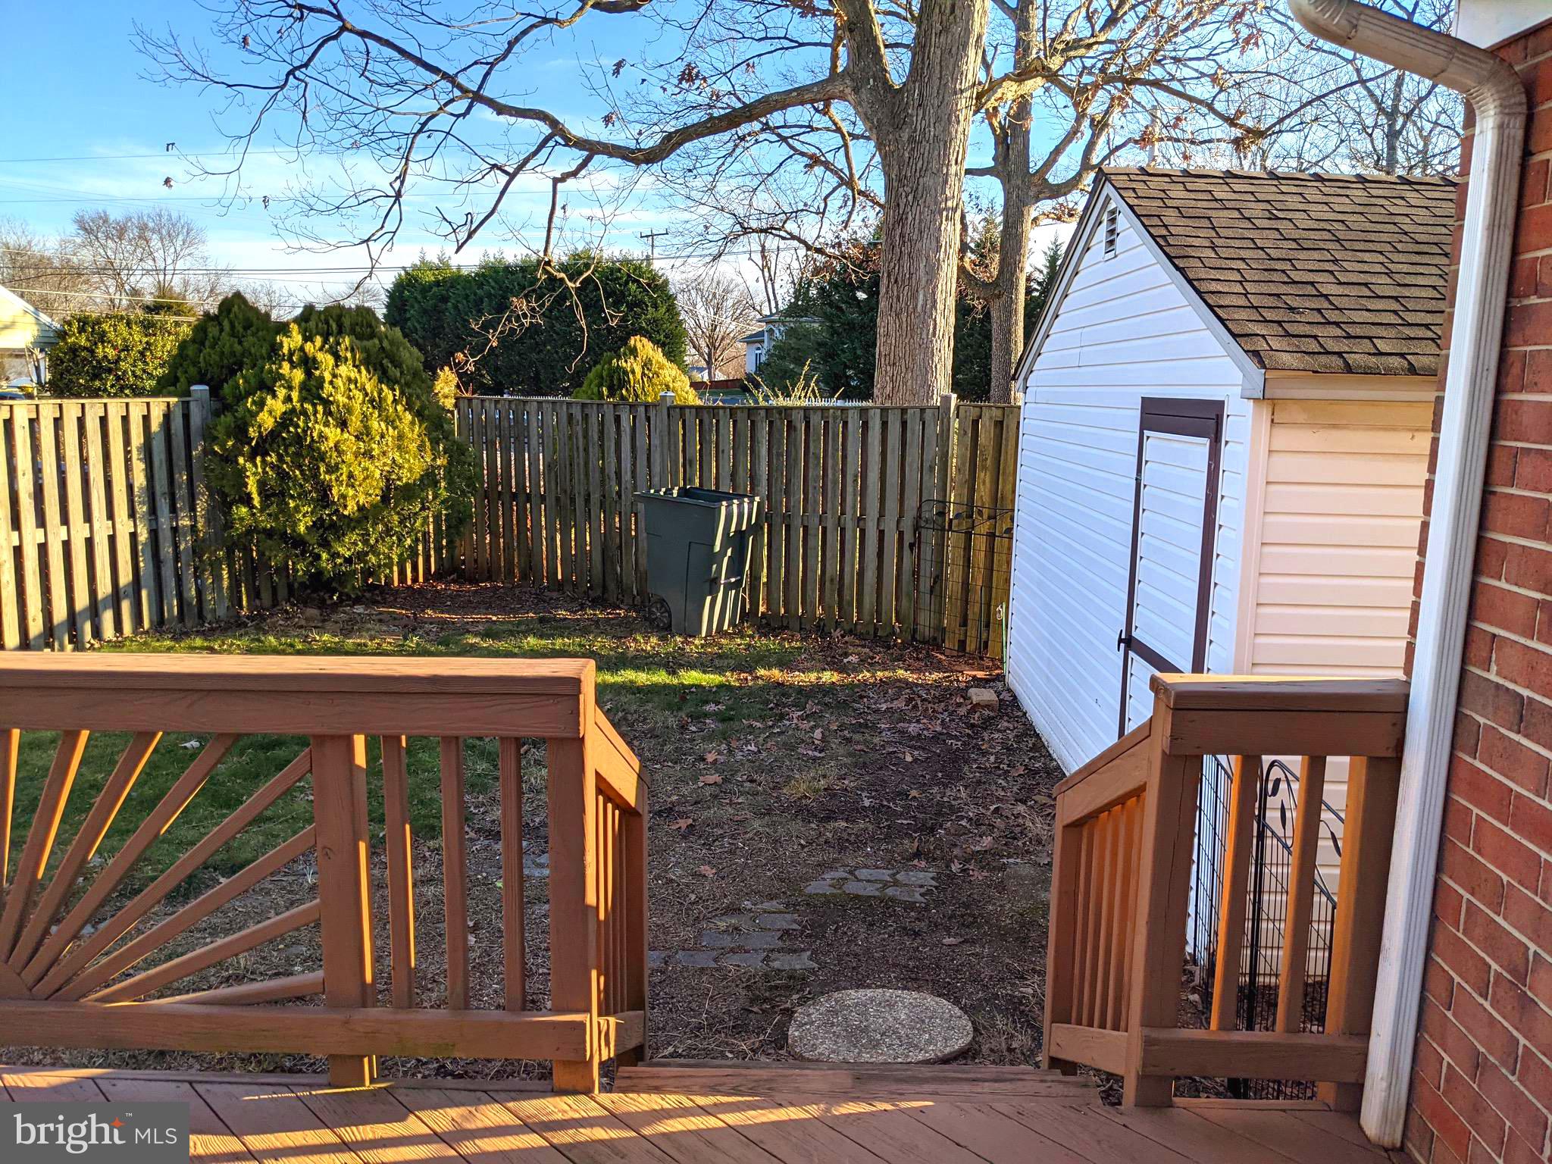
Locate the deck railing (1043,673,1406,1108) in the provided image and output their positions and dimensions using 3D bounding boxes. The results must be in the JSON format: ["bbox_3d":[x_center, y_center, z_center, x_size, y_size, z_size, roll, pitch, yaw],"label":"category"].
[{"bbox_3d":[1.016,0.810,2.958,0.550,1.360,0.970,1,9,2],"label":"deck railing"}]

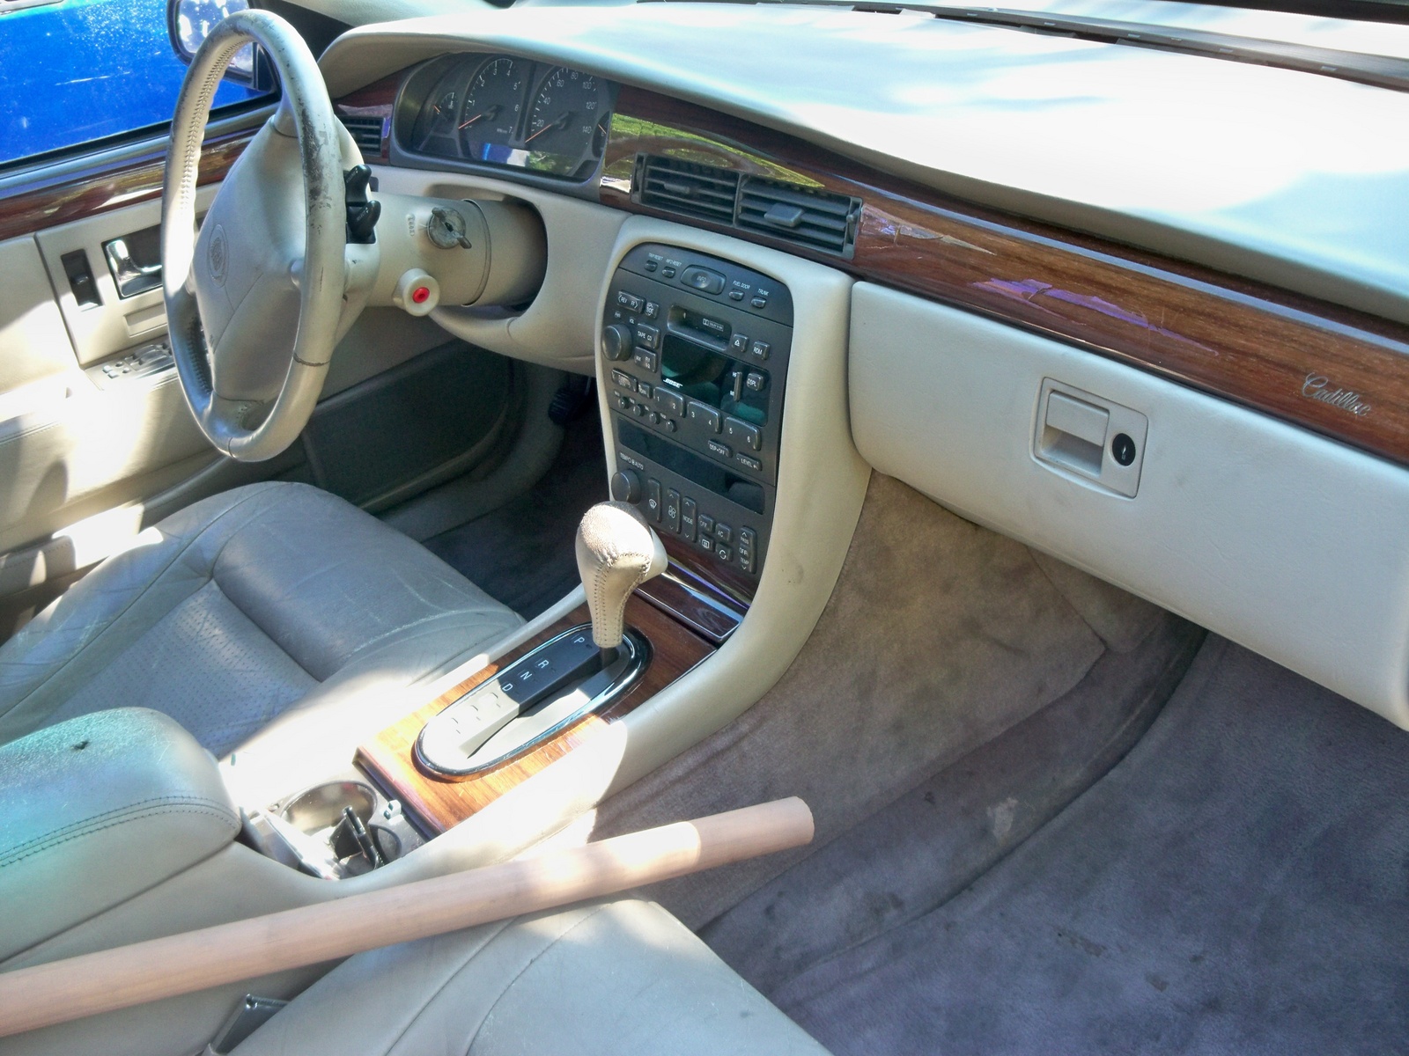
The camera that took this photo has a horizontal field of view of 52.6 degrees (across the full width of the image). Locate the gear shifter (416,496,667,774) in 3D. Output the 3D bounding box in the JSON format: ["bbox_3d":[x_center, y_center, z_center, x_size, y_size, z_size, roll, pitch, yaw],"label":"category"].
[{"bbox_3d":[-0.133,0.080,1.116,0.248,0.135,0.112,-34,39,-26],"label":"gear shifter"}]

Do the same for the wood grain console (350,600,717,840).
[{"bbox_3d":[-0.133,0.137,1.143,0.265,0.030,0.151,-34,39,-26],"label":"wood grain console"}]

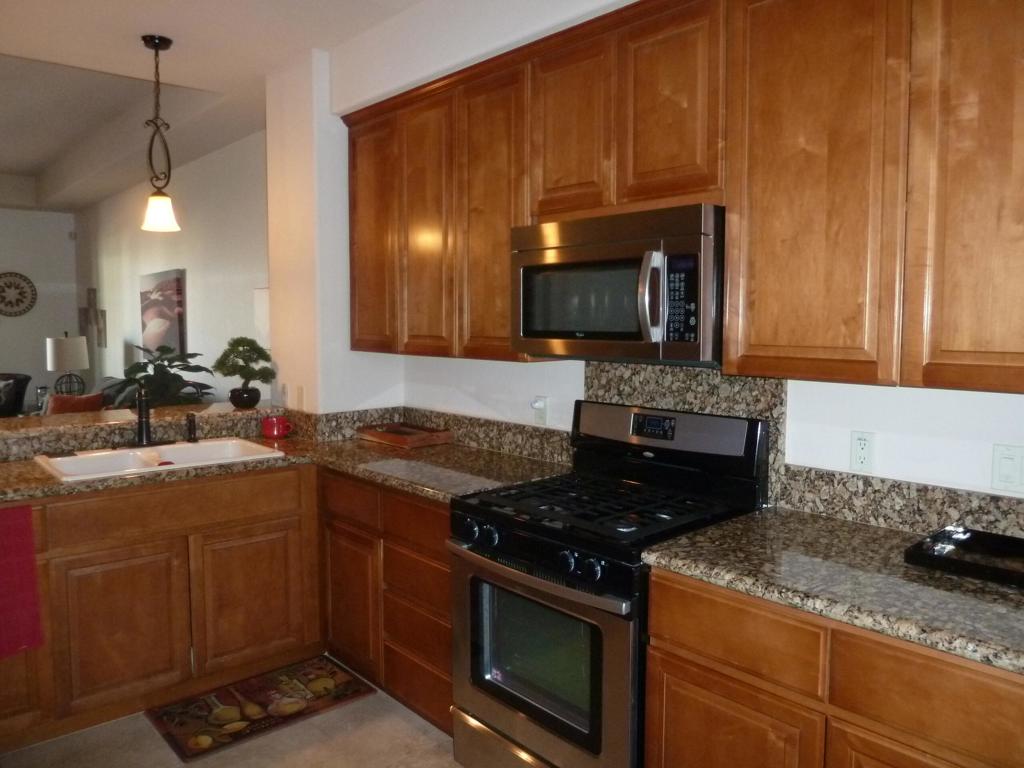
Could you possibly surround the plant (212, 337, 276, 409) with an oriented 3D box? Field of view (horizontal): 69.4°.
[{"bbox_3d":[-1.330,-0.058,3.667,0.310,0.360,0.280,-4,6,-43],"label":"plant"}]

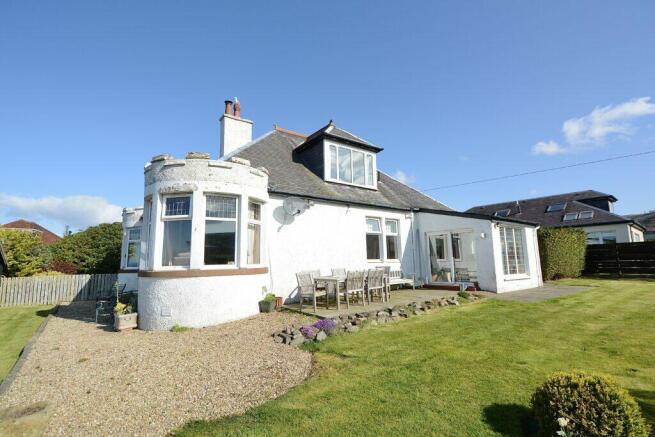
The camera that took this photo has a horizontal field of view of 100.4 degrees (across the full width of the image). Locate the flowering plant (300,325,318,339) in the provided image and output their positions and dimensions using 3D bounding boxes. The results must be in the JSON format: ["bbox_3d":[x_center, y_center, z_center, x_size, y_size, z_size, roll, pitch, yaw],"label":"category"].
[{"bbox_3d":[-0.349,2.071,4.936,0.286,0.187,0.286,5,-10,-34],"label":"flowering plant"}]

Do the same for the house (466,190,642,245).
[{"bbox_3d":[15.617,1.456,22.703,8.077,5.910,13.790,6,-11,-38],"label":"house"}]

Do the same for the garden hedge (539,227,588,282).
[{"bbox_3d":[12.221,1.925,14.610,3.645,2.610,1.872,5,-10,-34],"label":"garden hedge"}]

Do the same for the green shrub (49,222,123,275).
[{"bbox_3d":[-10.908,1.790,12.698,3.054,3.152,2.561,5,-10,-34],"label":"green shrub"}]

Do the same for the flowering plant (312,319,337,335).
[{"bbox_3d":[-0.057,2.083,5.294,0.433,0.217,0.374,5,-10,-34],"label":"flowering plant"}]

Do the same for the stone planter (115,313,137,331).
[{"bbox_3d":[-4.049,2.057,5.534,0.335,0.291,0.305,5,-10,-34],"label":"stone planter"}]

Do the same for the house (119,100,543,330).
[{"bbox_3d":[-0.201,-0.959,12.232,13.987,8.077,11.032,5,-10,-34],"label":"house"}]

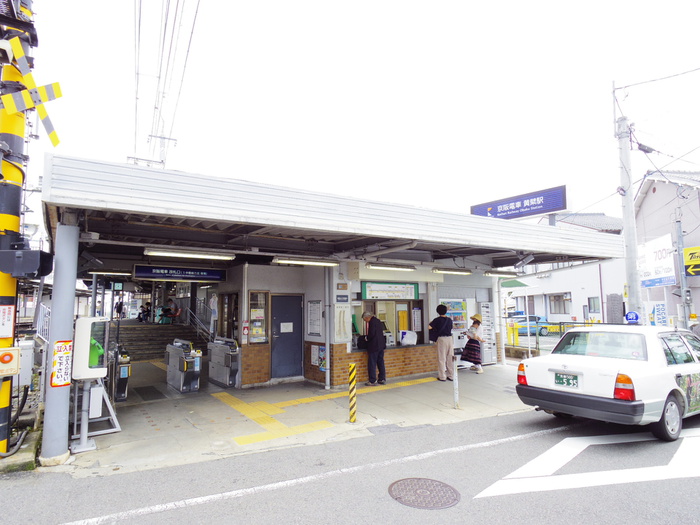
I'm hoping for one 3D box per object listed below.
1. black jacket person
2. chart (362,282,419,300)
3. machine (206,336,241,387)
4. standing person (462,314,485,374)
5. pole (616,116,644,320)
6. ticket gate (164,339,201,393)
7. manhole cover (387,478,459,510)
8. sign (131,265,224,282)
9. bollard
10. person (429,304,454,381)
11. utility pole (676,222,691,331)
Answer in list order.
[{"bbox_3d":[0.541,1.899,9.003,0.500,1.605,0.460,-3,-6,21],"label":"black jacket person"},{"bbox_3d":[0.985,0.698,9.720,1.779,0.396,0.100,3,-6,-34],"label":"chart"},{"bbox_3d":[-2.898,2.253,9.361,0.260,1.020,1.500,3,-6,-34],"label":"machine"},{"bbox_3d":[3.167,2.069,10.391,0.480,1.485,0.420,-3,-6,24],"label":"standing person"},{"bbox_3d":[7.080,-0.513,10.144,0.270,6.520,0.270,3,-6,-34],"label":"pole"},{"bbox_3d":[-3.688,2.220,8.948,0.360,1.020,1.480,3,-6,-34],"label":"ticket gate"},{"bbox_3d":[0.708,2.206,3.840,0.670,0.040,0.670,0,-5,0],"label":"manhole cover"},{"bbox_3d":[-3.509,0.249,8.467,1.817,0.272,0.180,3,-6,-34],"label":"sign"},{"bbox_3d":[0.046,2.007,6.246,0.095,0.884,0.095,3,-6,-34],"label":"bollard"},{"bbox_3d":[2.125,1.862,9.449,0.540,1.737,0.360,1,-6,-17],"label":"person"},{"bbox_3d":[9.487,0.797,11.460,0.120,4.118,0.120,3,-6,-34],"label":"utility pole"}]

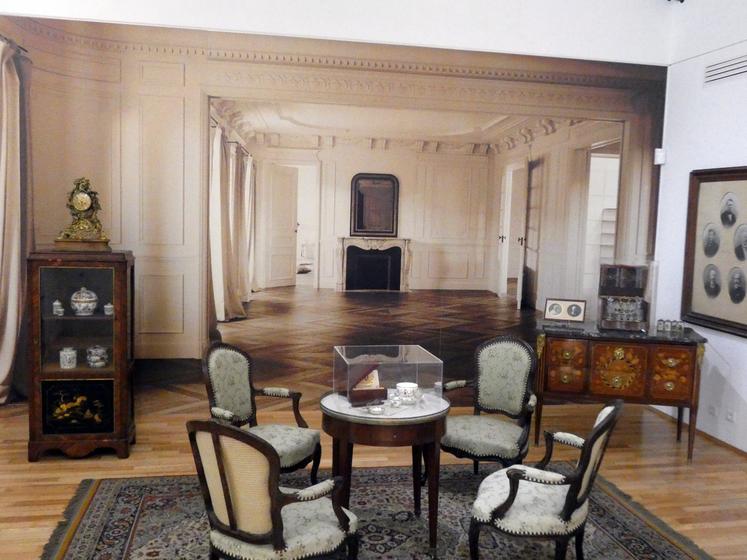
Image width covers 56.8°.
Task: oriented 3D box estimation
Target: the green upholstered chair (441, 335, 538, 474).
[{"bbox_3d":[0.722,0.853,4.285,0.630,0.935,0.570,5,6,31],"label":"green upholstered chair"}]

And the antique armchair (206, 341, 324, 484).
[{"bbox_3d":[-0.662,0.843,3.970,0.570,0.935,0.630,4,6,27],"label":"antique armchair"}]

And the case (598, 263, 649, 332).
[{"bbox_3d":[1.893,0.135,5.218,0.325,0.470,0.260,3,5,14],"label":"case"}]

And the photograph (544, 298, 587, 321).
[{"bbox_3d":[1.457,0.236,5.250,0.290,0.171,0.025,4,-7,20],"label":"photograph"}]

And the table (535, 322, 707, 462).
[{"bbox_3d":[1.825,0.813,5.256,1.141,0.891,0.538,3,5,14],"label":"table"}]

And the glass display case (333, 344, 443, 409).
[{"bbox_3d":[0.067,0.519,3.717,0.491,0.238,0.438,0,5,-13],"label":"glass display case"}]

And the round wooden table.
[{"bbox_3d":[0.062,0.997,3.673,0.671,0.719,0.671,1,5,-4],"label":"round wooden table"}]

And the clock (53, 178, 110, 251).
[{"bbox_3d":[-1.959,-0.430,4.656,0.350,0.500,0.170,1,5,-10],"label":"clock"}]

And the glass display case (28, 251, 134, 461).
[{"bbox_3d":[-1.980,0.508,4.728,0.632,1.382,0.308,1,5,-10],"label":"glass display case"}]

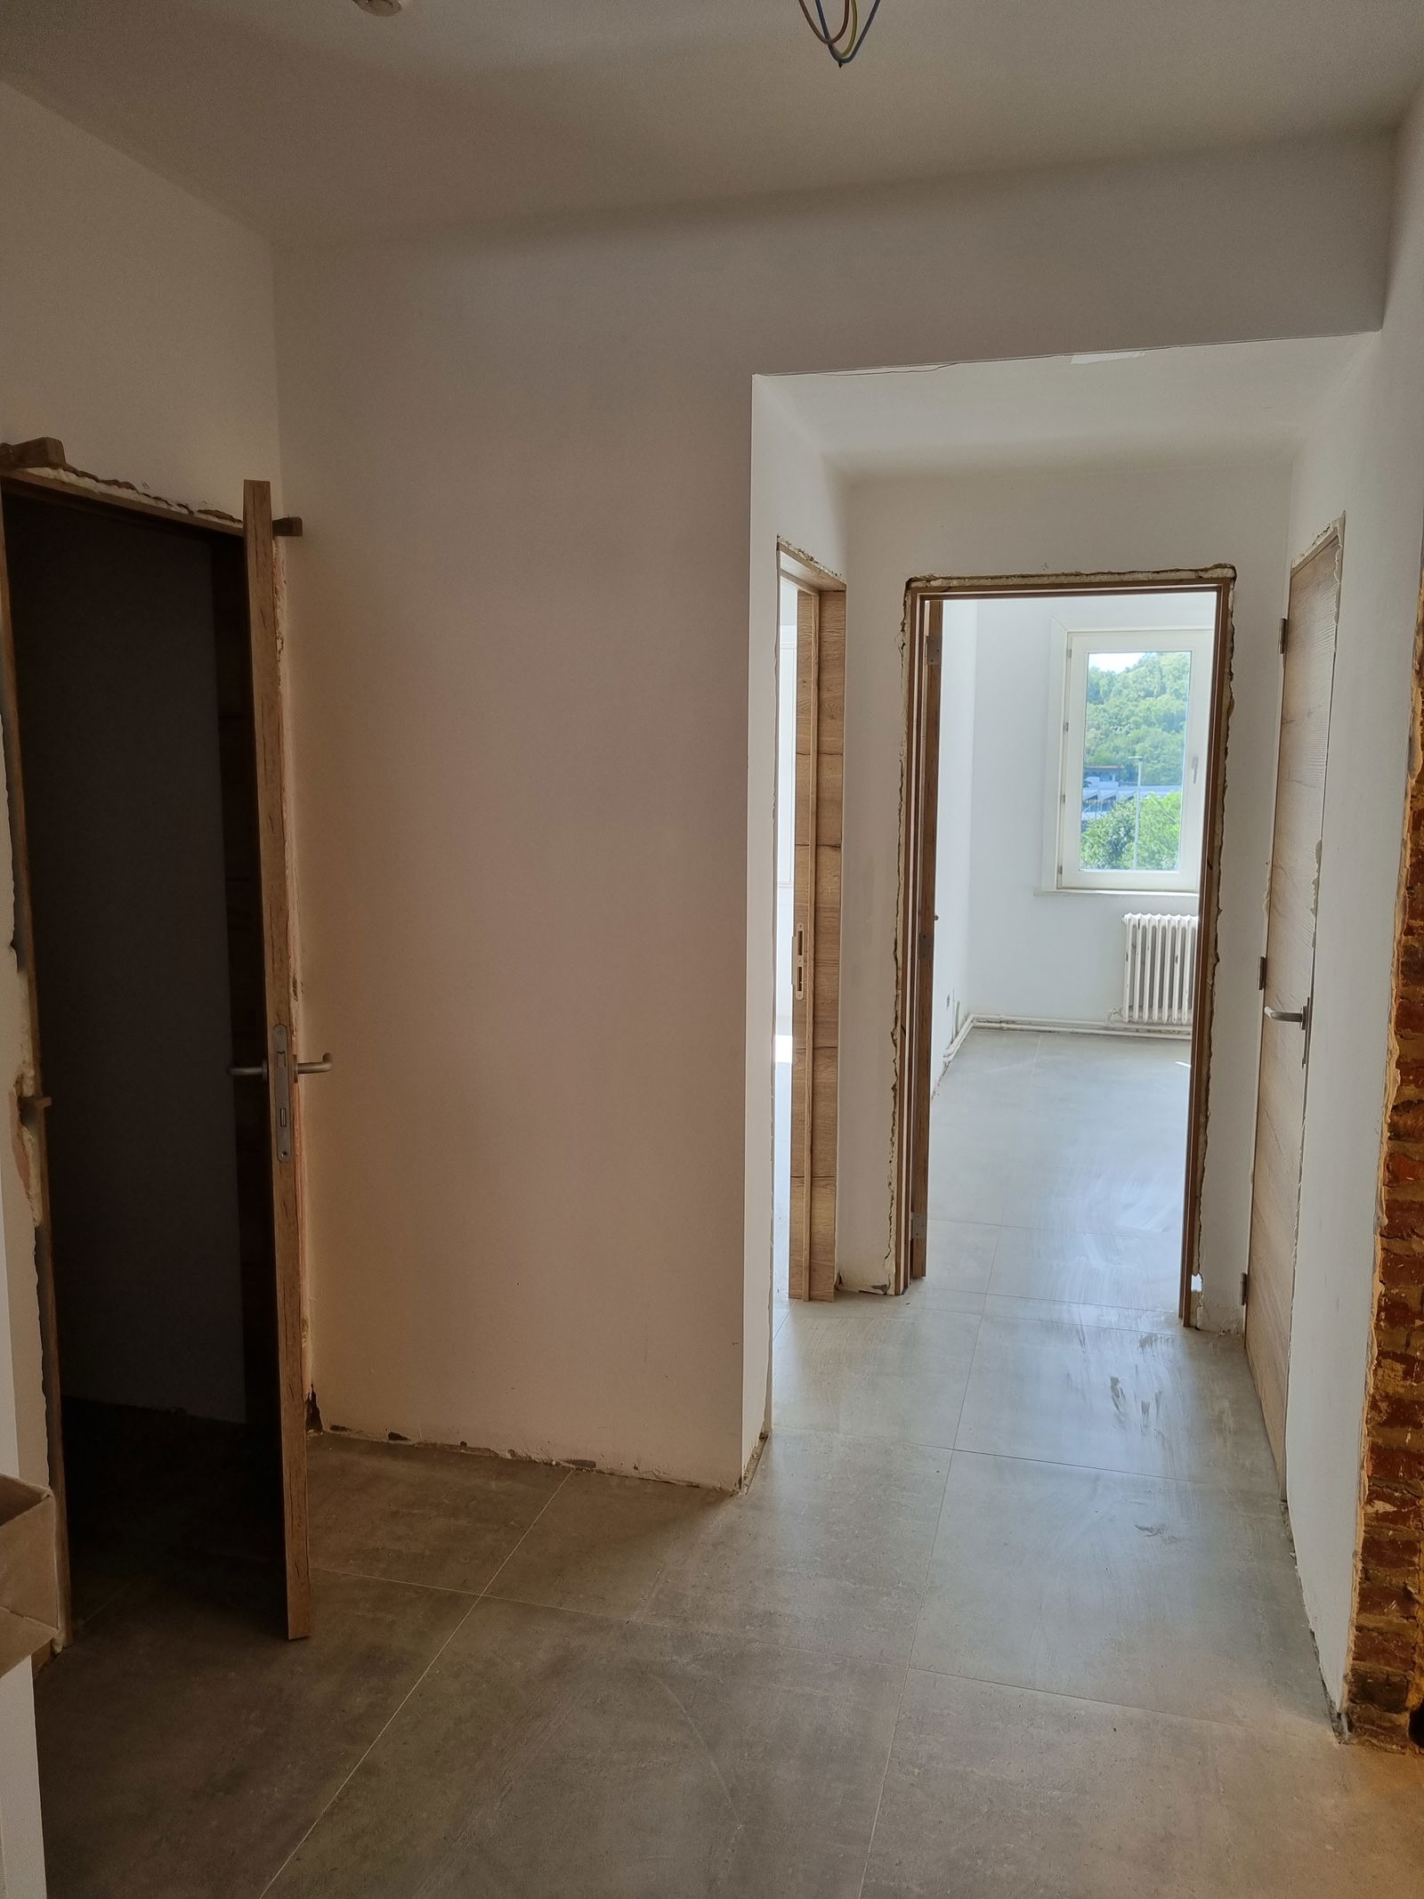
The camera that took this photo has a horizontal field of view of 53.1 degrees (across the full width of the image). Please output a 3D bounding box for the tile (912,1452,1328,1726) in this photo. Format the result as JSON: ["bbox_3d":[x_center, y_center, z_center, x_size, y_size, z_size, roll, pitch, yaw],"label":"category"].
[{"bbox_3d":[0.785,1.223,2.794,0.700,0.010,0.800,2,8,15],"label":"tile"}]

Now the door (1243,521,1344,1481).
[{"bbox_3d":[1.361,0.120,3.314,0.045,2.030,0.840,2,8,15],"label":"door"}]

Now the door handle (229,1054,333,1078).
[{"bbox_3d":[-0.760,0.205,2.521,0.165,0.045,0.125,-2,9,-16],"label":"door handle"}]

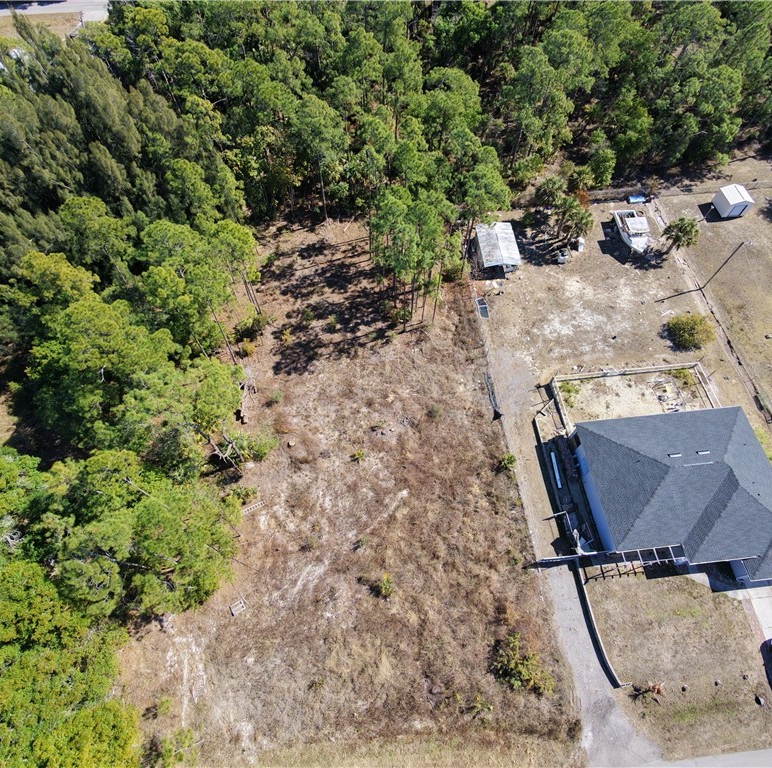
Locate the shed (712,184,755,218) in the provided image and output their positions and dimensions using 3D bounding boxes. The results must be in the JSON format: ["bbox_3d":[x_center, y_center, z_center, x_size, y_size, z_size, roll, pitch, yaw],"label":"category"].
[{"bbox_3d":[44.760,-23.560,60.960,2.800,2.680,3.000,-7,63,-2],"label":"shed"}]

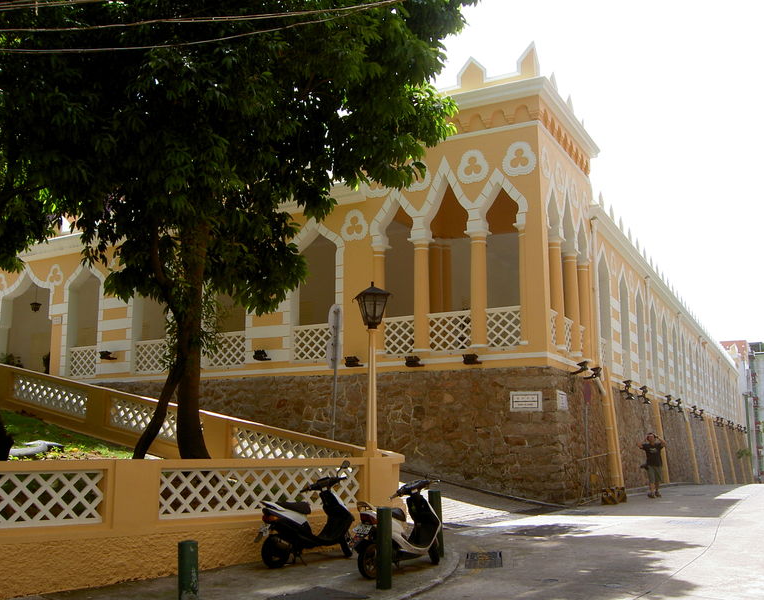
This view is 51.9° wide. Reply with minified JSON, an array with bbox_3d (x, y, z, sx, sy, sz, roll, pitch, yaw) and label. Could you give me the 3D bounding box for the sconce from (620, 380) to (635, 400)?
[{"bbox_3d":[7.858,2.904,25.243,0.400,0.600,0.280,-6,-12,27],"label":"sconce"}]

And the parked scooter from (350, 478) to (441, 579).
[{"bbox_3d":[0.204,2.829,9.768,1.620,1.070,0.670,10,-15,-43],"label":"parked scooter"}]

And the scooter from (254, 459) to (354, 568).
[{"bbox_3d":[-0.938,2.721,10.038,1.620,1.230,0.670,8,-13,-36],"label":"scooter"}]

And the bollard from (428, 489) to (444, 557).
[{"bbox_3d":[0.748,3.030,10.633,0.170,0.867,0.170,-4,-11,5],"label":"bollard"}]

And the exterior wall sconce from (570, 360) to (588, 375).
[{"bbox_3d":[5.173,1.756,20.562,0.450,0.360,0.350,-5,-12,27],"label":"exterior wall sconce"}]

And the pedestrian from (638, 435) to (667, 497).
[{"bbox_3d":[7.265,4.427,21.114,0.680,1.710,0.450,-4,-12,18],"label":"pedestrian"}]

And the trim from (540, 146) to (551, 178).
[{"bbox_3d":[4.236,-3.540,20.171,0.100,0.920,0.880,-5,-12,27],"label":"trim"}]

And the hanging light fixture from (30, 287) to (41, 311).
[{"bbox_3d":[-12.470,-0.018,28.361,0.400,0.920,0.400,-5,-12,27],"label":"hanging light fixture"}]

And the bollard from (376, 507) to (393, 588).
[{"bbox_3d":[0.027,2.751,8.734,0.168,0.870,0.168,0,-11,0],"label":"bollard"}]

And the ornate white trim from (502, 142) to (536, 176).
[{"bbox_3d":[3.375,-3.470,19.336,0.850,0.890,0.100,-6,-12,27],"label":"ornate white trim"}]

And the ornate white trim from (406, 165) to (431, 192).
[{"bbox_3d":[0.932,-3.351,21.246,0.880,0.920,0.100,-5,-12,27],"label":"ornate white trim"}]

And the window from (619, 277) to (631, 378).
[{"bbox_3d":[8.350,0.887,27.084,0.220,3.650,1.500,-6,-12,27],"label":"window"}]

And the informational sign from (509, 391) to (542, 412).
[{"bbox_3d":[3.318,2.347,18.176,0.780,0.470,0.050,-6,-19,27],"label":"informational sign"}]

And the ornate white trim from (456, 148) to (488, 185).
[{"bbox_3d":[2.353,-3.485,20.516,0.880,0.920,0.100,-5,-12,27],"label":"ornate white trim"}]

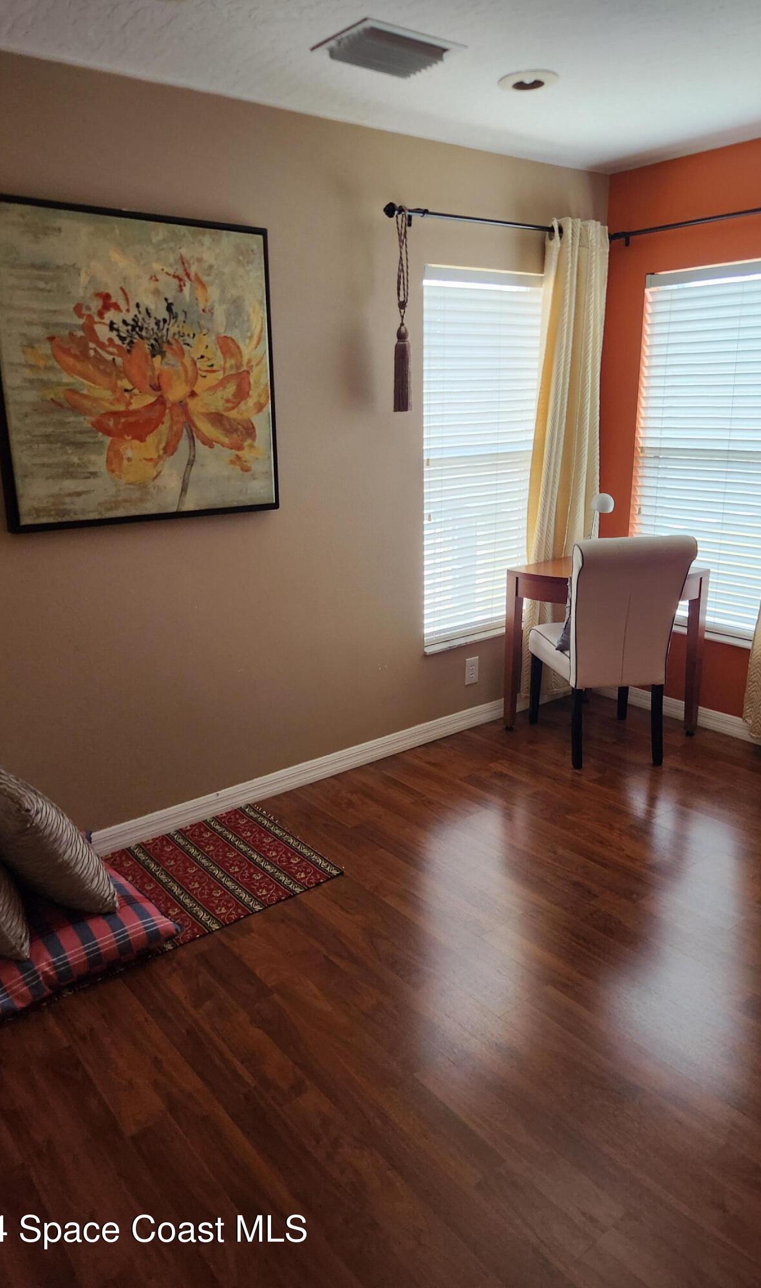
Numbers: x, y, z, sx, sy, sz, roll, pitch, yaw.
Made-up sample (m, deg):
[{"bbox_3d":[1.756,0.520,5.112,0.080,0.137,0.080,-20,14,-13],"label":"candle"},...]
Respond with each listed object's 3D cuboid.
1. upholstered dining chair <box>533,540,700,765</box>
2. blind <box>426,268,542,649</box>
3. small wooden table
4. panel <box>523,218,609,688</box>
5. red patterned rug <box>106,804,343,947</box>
[{"bbox_3d":[0.960,-0.017,3.671,0.500,0.990,0.650,-2,17,-4],"label":"upholstered dining chair"},{"bbox_3d":[0.536,-0.824,3.814,0.880,1.550,0.060,-14,21,-36],"label":"blind"},{"bbox_3d":[1.022,0.003,3.994,0.890,0.766,0.630,1,17,7],"label":"small wooden table"},{"bbox_3d":[0.846,-0.788,3.937,0.490,2.110,0.130,-14,21,-36],"label":"panel"},{"bbox_3d":[-0.768,0.800,2.755,1.160,0.010,0.640,-14,21,-36],"label":"red patterned rug"}]

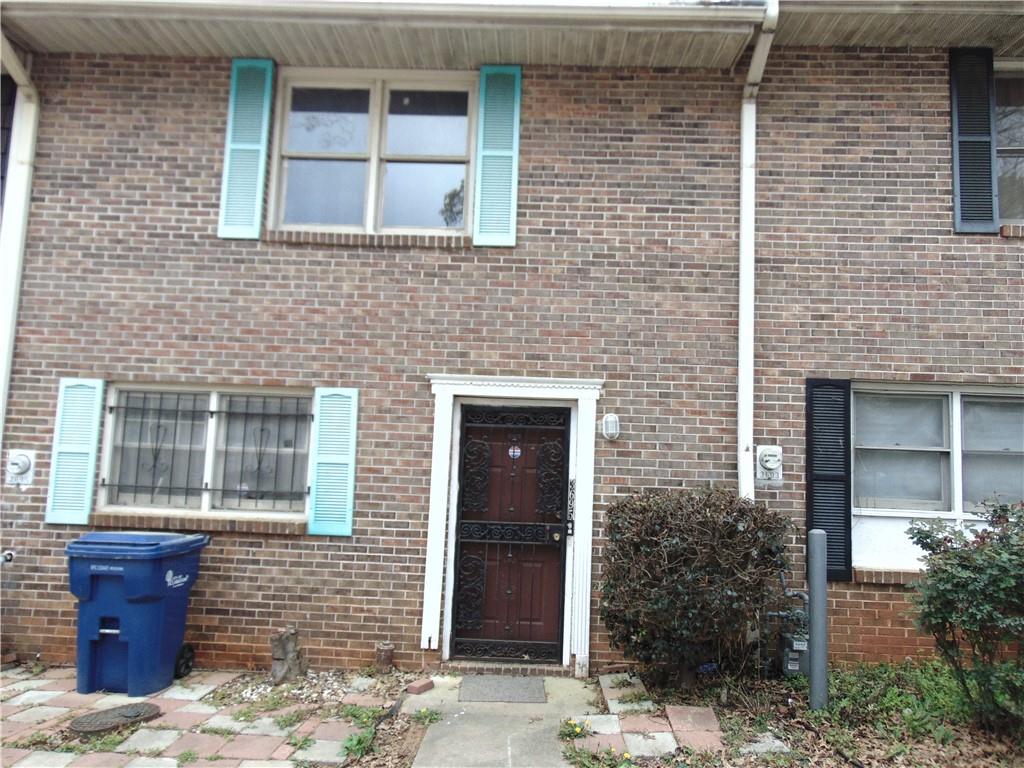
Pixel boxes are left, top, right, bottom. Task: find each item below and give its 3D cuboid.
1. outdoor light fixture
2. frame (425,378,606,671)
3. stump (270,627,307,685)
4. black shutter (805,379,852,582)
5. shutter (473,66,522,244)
[{"bbox_3d":[0.806,0.346,5.988,0.133,0.211,0.110,2,-6,2],"label":"outdoor light fixture"},{"bbox_3d":[-0.012,1.109,5.978,1.427,2.332,0.160,2,-6,2],"label":"frame"},{"bbox_3d":[-1.700,2.071,5.668,0.268,0.406,0.280,2,-6,2],"label":"stump"},{"bbox_3d":[2.543,0.760,5.940,0.352,1.602,0.040,2,-6,2],"label":"black shutter"},{"bbox_3d":[-0.117,-1.944,6.285,0.350,1.589,0.040,2,-6,2],"label":"shutter"}]

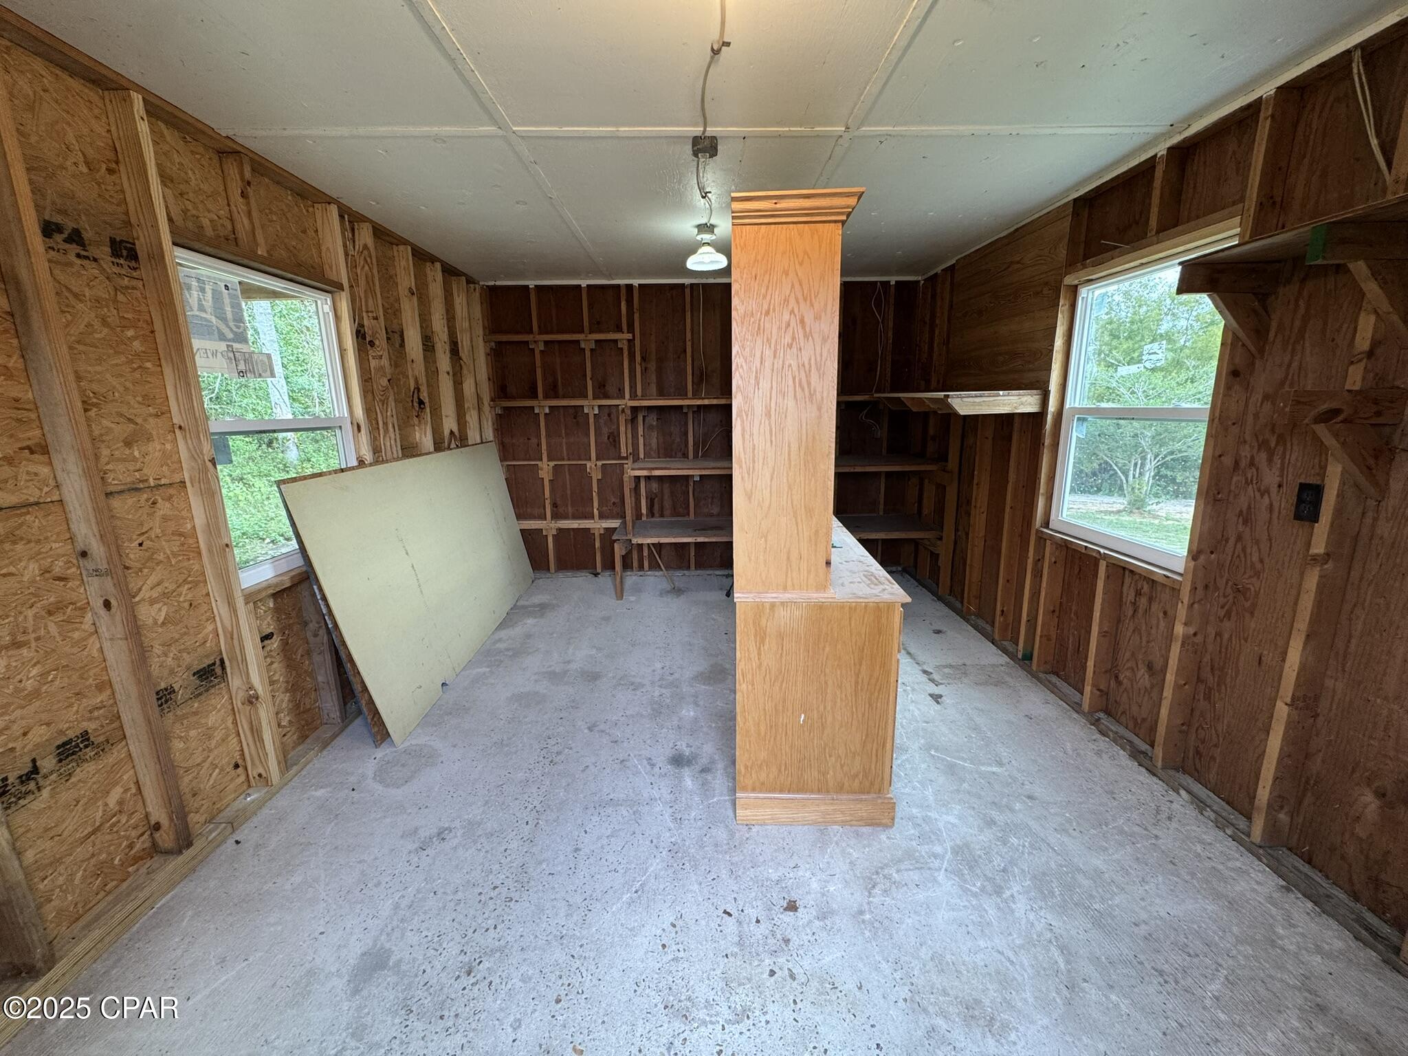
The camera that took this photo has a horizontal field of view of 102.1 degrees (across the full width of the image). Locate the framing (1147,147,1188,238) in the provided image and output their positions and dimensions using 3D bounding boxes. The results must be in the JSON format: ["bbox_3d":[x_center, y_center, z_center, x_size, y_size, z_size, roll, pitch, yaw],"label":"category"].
[{"bbox_3d":[1.785,-1.287,2.192,0.089,0.300,0.040,-1,12,-1],"label":"framing"}]

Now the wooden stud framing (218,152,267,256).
[{"bbox_3d":[-1.751,-1.226,2.172,0.089,0.345,0.039,-1,12,-1],"label":"wooden stud framing"}]

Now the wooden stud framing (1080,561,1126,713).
[{"bbox_3d":[1.820,0.502,2.587,0.089,0.710,0.042,-1,12,-1],"label":"wooden stud framing"}]

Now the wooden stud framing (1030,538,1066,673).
[{"bbox_3d":[1.834,0.419,3.010,0.089,0.711,0.039,-1,12,-1],"label":"wooden stud framing"}]

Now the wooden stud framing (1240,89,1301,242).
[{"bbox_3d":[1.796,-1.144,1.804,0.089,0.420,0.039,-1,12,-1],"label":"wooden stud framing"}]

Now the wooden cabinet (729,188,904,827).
[{"bbox_3d":[0.417,-0.106,2.561,0.575,2.035,1.600,-1,12,3],"label":"wooden cabinet"}]

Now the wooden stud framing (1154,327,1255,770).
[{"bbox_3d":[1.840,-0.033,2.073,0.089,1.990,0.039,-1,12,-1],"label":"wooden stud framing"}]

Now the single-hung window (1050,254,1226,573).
[{"bbox_3d":[1.886,-0.487,2.472,0.070,1.205,0.910,-1,12,-1],"label":"single-hung window"}]

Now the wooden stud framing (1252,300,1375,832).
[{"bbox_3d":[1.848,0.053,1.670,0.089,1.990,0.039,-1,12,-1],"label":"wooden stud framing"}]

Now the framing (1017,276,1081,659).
[{"bbox_3d":[1.822,-0.230,3.017,0.089,1.977,0.039,-1,12,-1],"label":"framing"}]

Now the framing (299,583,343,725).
[{"bbox_3d":[-1.726,0.573,2.574,0.089,0.691,0.039,-1,12,-1],"label":"framing"}]

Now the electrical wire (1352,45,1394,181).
[{"bbox_3d":[1.778,-1.098,1.516,0.045,0.390,0.140,-1,12,-1],"label":"electrical wire"}]

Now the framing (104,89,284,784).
[{"bbox_3d":[-1.760,-0.161,1.997,0.089,2.390,0.040,-1,12,-1],"label":"framing"}]

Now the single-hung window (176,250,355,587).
[{"bbox_3d":[-1.822,-0.458,2.492,0.085,1.220,0.910,-1,12,-1],"label":"single-hung window"}]

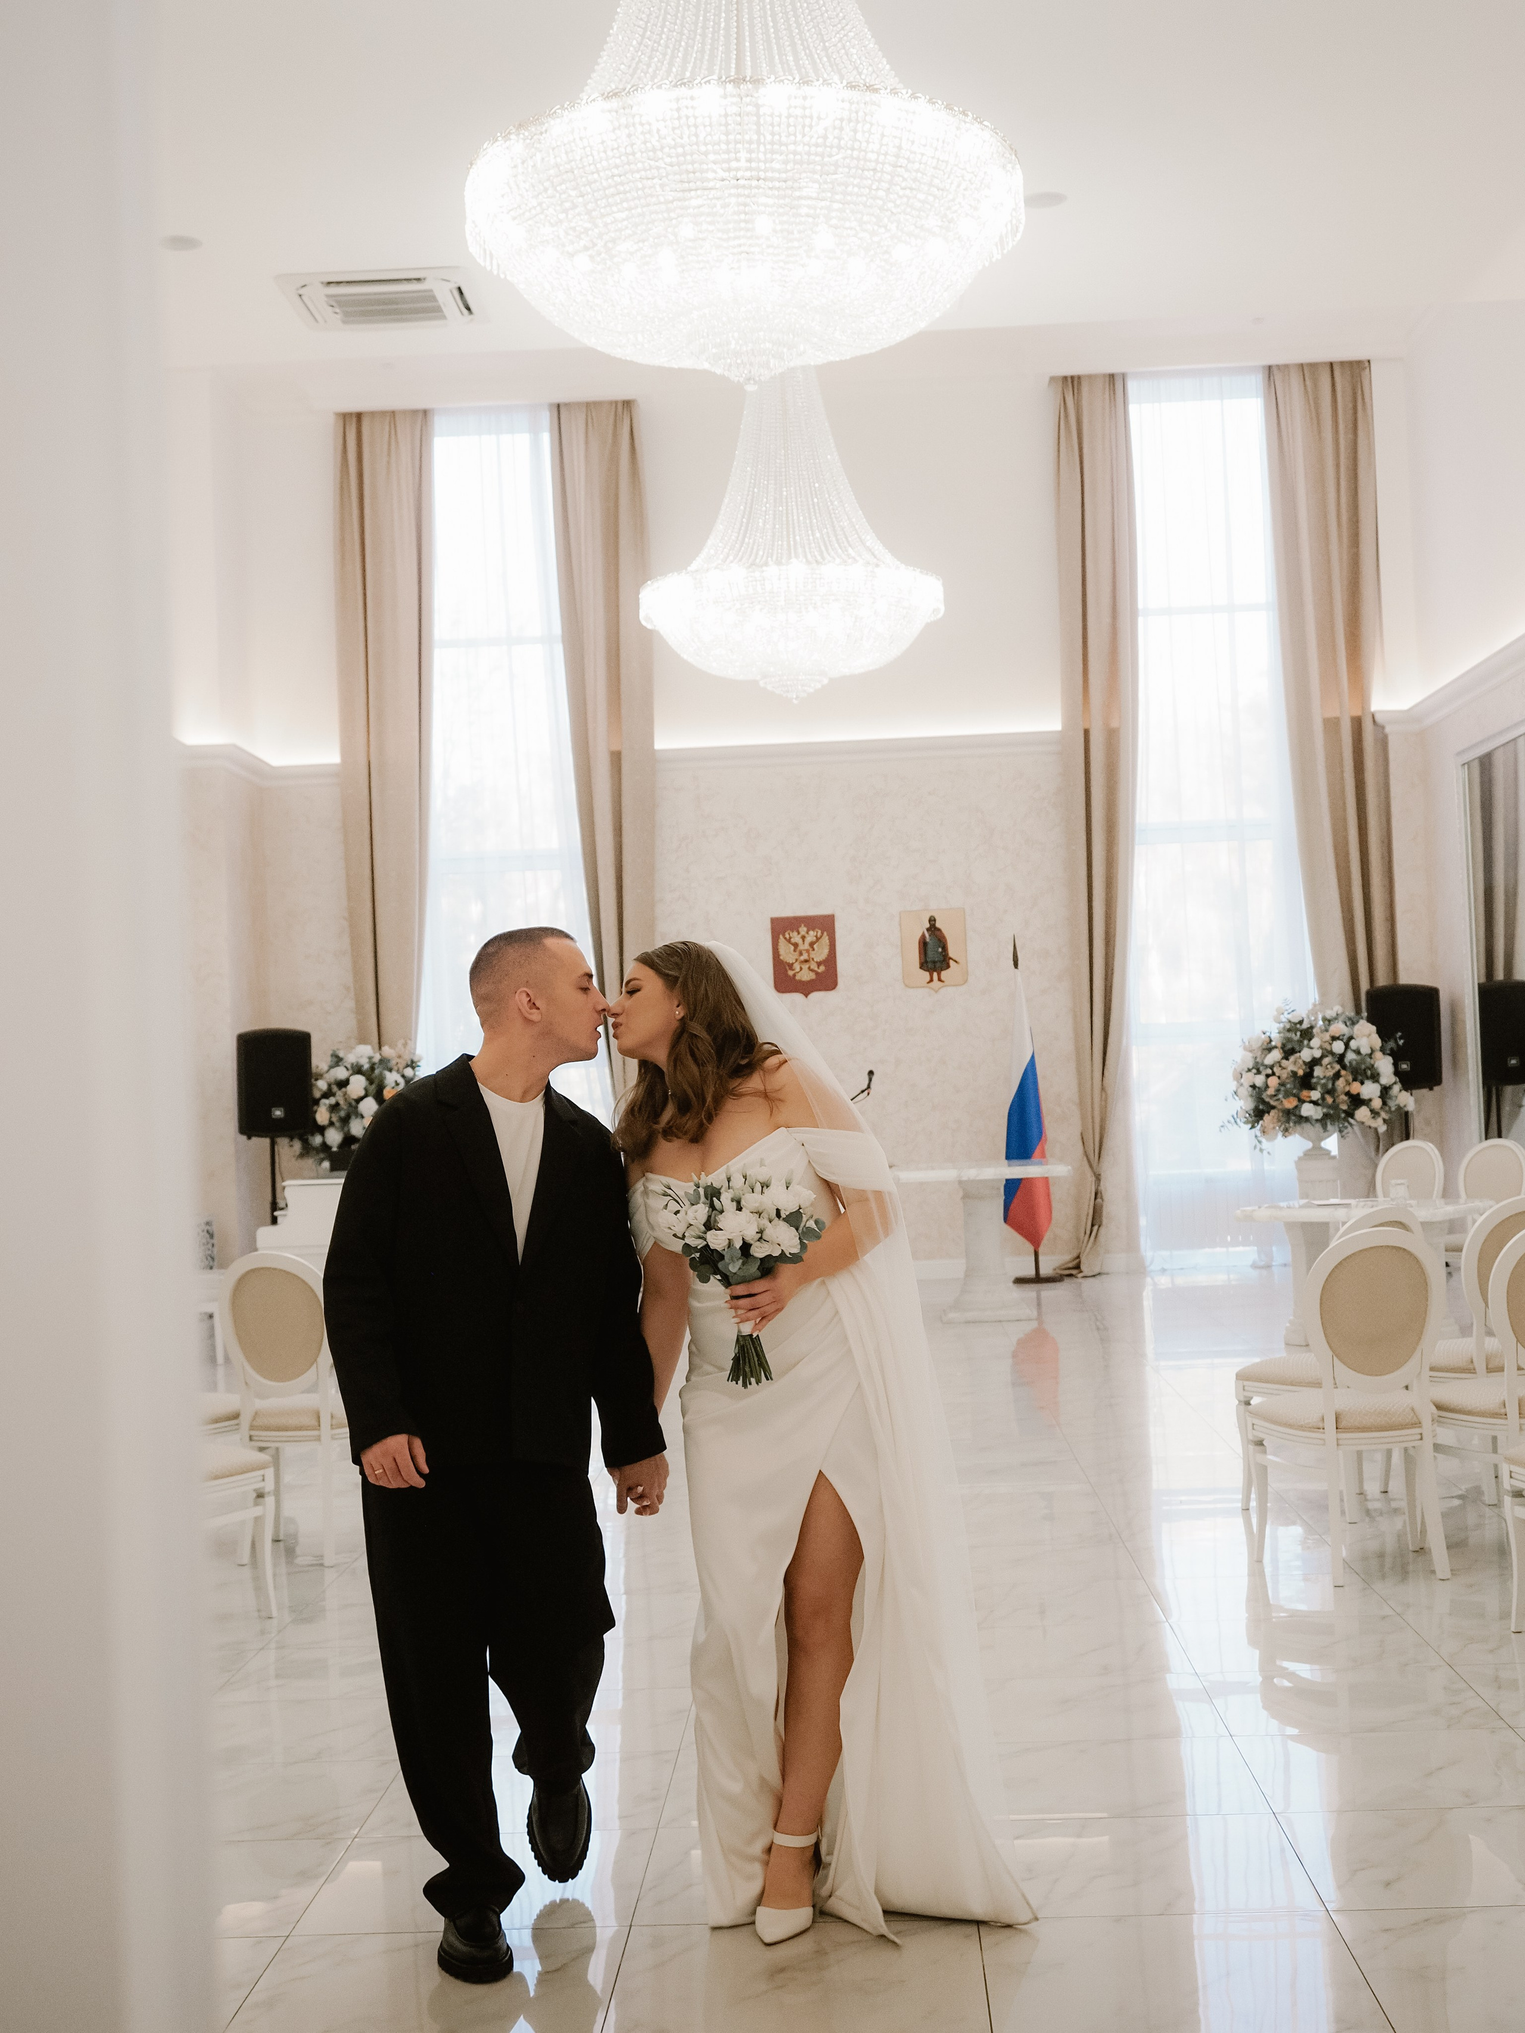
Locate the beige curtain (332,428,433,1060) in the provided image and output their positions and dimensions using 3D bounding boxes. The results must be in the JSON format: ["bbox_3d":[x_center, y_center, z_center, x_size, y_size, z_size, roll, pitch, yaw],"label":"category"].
[{"bbox_3d":[-2.572,-1.148,18.250,0.700,6.280,0.250,-2,-1,2],"label":"beige curtain"}]

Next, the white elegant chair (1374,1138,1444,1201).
[{"bbox_3d":[3.657,1.193,14.703,0.500,0.980,0.570,-3,-2,23],"label":"white elegant chair"}]

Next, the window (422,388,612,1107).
[{"bbox_3d":[-1.836,-1.199,18.268,1.350,6.200,0.180,-2,-1,2],"label":"window"}]

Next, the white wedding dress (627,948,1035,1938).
[{"bbox_3d":[0.132,0.722,4.664,0.700,1.690,0.700,-2,-1,8],"label":"white wedding dress"}]

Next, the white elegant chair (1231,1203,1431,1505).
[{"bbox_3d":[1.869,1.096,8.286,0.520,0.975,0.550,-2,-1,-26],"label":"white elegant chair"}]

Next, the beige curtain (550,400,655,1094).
[{"bbox_3d":[-1.084,-1.202,18.191,0.660,6.280,0.250,-2,-1,2],"label":"beige curtain"}]

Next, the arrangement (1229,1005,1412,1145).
[{"bbox_3d":[3.546,0.377,16.365,1.100,0.880,1.000,-2,-1,2],"label":"arrangement"}]

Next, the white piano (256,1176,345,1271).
[{"bbox_3d":[-2.454,1.429,14.856,0.550,1.030,1.450,-2,-1,2],"label":"white piano"}]

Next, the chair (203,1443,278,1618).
[{"bbox_3d":[-1.694,1.206,7.129,0.500,0.980,0.570,-3,-2,24],"label":"chair"}]

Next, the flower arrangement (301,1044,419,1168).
[{"bbox_3d":[-2.323,0.533,14.797,0.800,0.760,0.720,-2,-1,2],"label":"flower arrangement"}]

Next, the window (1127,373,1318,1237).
[{"bbox_3d":[3.207,-1.402,18.070,1.350,6.250,0.180,-2,-1,2],"label":"window"}]

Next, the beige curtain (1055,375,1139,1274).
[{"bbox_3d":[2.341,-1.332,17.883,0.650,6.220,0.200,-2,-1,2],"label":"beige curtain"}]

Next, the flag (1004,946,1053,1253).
[{"bbox_3d":[1.841,0.572,17.882,0.360,2.130,0.250,-2,-1,2],"label":"flag"}]

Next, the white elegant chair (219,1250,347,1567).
[{"bbox_3d":[-1.459,1.226,8.232,0.520,0.975,0.550,-3,-1,14],"label":"white elegant chair"}]

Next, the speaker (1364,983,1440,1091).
[{"bbox_3d":[4.232,0.141,17.043,0.440,0.700,0.380,-3,-1,21],"label":"speaker"}]

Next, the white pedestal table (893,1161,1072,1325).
[{"bbox_3d":[1.300,1.325,15.185,1.030,0.870,0.880,-2,-1,2],"label":"white pedestal table"}]

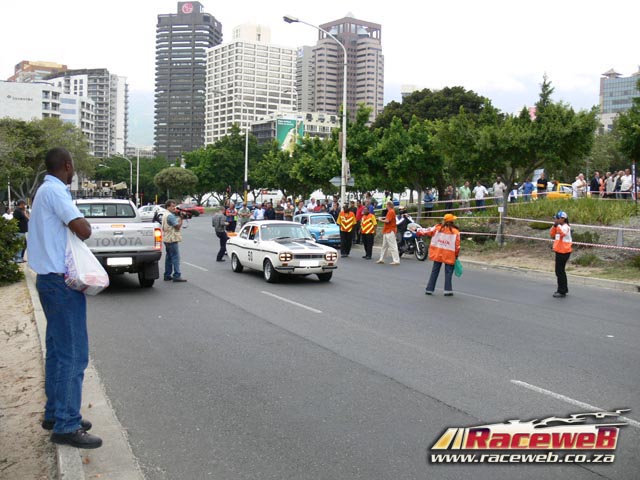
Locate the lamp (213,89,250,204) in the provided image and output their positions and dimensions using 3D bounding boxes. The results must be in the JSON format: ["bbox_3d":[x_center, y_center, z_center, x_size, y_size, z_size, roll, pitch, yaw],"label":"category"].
[{"bbox_3d":[-6.336,-5.775,45.277,2.750,9.400,0.350,0,4,-22],"label":"lamp"}]

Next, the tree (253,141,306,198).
[{"bbox_3d":[-3.129,-4.366,50.000,4.800,6.700,4.800,0,3,0],"label":"tree"}]

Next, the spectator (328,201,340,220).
[{"bbox_3d":[0.653,-0.815,28.551,0.500,1.720,0.380,3,4,21],"label":"spectator"}]

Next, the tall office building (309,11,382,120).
[{"bbox_3d":[17.478,-76.843,390.000,32.000,117.000,32.000,-2,4,-40],"label":"tall office building"}]

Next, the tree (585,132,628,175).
[{"bbox_3d":[18.530,-4.381,42.000,3.800,5.500,3.800,0,3,0],"label":"tree"}]

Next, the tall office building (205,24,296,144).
[{"bbox_3d":[-39.082,-69.823,360.915,36.000,99.000,36.000,-1,4,-36],"label":"tall office building"}]

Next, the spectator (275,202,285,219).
[{"bbox_3d":[-2.107,-1.099,33.548,0.500,1.740,0.360,1,3,0],"label":"spectator"}]

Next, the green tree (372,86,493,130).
[{"bbox_3d":[10.009,-7.578,58.339,12.500,12.380,12.000,1,3,0],"label":"green tree"}]

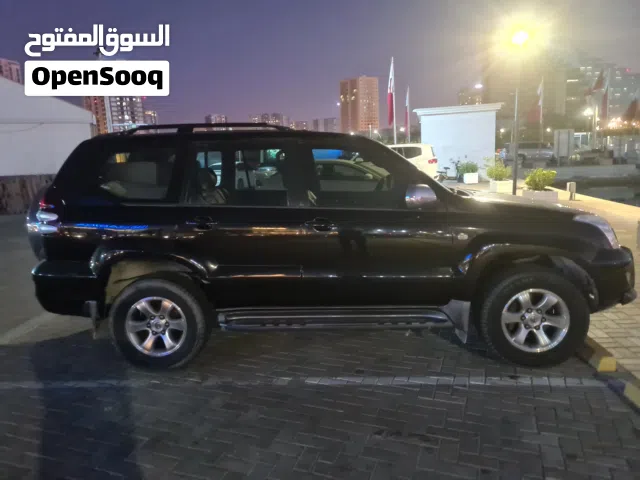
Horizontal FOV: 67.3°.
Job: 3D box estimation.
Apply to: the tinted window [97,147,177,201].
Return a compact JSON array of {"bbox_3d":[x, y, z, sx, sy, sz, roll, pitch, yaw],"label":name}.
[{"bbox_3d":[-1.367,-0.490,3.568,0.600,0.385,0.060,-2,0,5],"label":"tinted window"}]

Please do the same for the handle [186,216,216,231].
[{"bbox_3d":[-0.853,-0.119,3.460,0.205,0.095,0.060,-2,9,5],"label":"handle"}]

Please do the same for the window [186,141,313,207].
[{"bbox_3d":[-0.523,-0.486,3.523,0.950,0.490,0.060,-2,0,5],"label":"window"}]

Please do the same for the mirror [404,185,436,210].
[{"bbox_3d":[0.669,-0.295,3.254,0.180,0.170,0.250,-2,10,5],"label":"mirror"}]

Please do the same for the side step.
[{"bbox_3d":[0.103,0.585,3.598,1.700,0.100,0.200,-2,9,5],"label":"side step"}]

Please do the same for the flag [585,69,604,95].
[{"bbox_3d":[27.171,-15.590,47.582,1.950,2.800,0.700,3,11,29],"label":"flag"}]

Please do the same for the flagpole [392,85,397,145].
[{"bbox_3d":[6.060,-9.937,39.278,0.150,9.500,0.150,-1,9,9],"label":"flagpole"}]

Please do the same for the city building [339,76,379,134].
[{"bbox_3d":[45.542,-136.759,551.092,31.000,90.700,31.000,-10,12,-39],"label":"city building"}]

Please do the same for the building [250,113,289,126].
[{"bbox_3d":[-63.809,-133.903,625.065,48.000,59.400,28.000,-3,10,-5],"label":"building"}]

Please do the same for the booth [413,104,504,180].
[{"bbox_3d":[6.957,-4.790,24.120,4.140,3.510,3.600,0,10,16],"label":"booth"}]

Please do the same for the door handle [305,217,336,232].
[{"bbox_3d":[0.004,-0.110,3.397,0.215,0.095,0.060,-2,9,5],"label":"door handle"}]

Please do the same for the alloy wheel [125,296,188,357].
[{"bbox_3d":[-1.235,0.653,3.722,0.470,0.470,0.190,-2,9,5],"label":"alloy wheel"}]

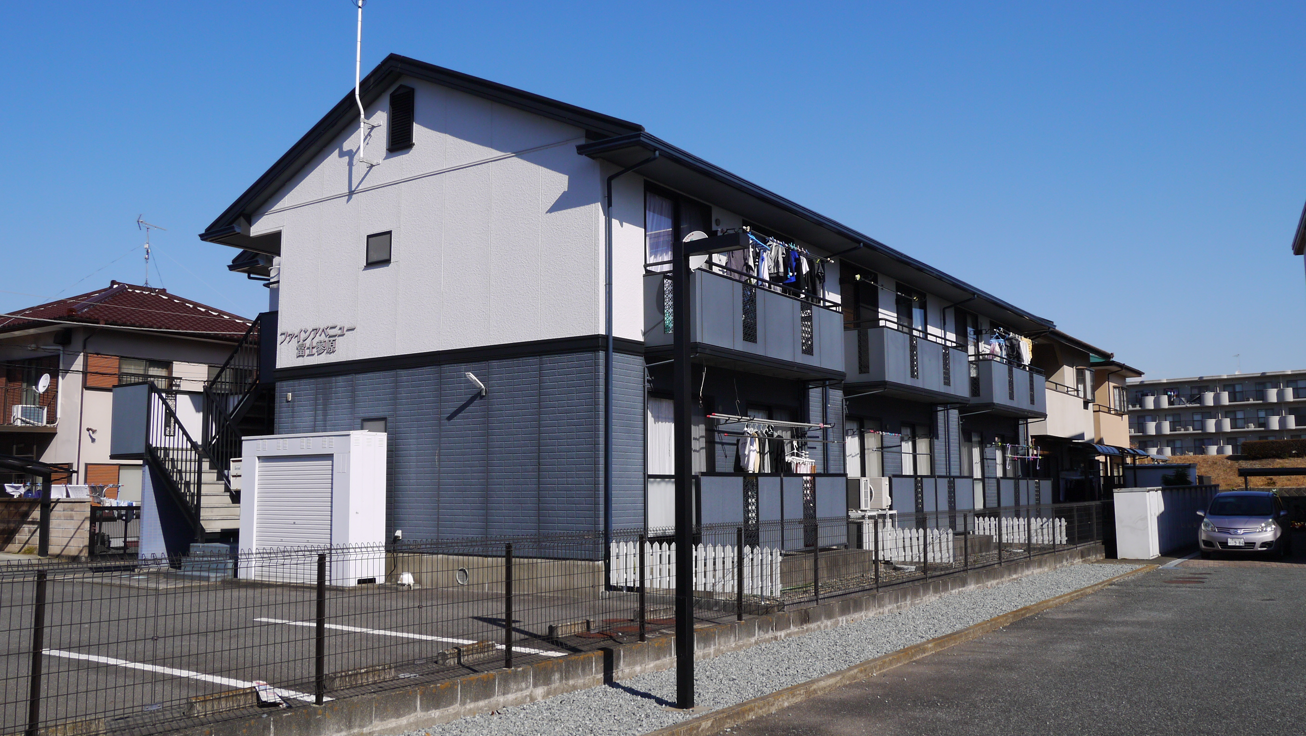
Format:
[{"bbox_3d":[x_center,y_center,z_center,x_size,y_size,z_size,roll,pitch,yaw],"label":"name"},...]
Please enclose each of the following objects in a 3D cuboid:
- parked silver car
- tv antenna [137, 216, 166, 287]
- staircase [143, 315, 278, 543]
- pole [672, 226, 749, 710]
[{"bbox_3d":[13.944,3.672,24.886,1.720,1.535,4.050,-5,-8,34],"label":"parked silver car"},{"bbox_3d":[-14.557,-3.312,30.590,0.500,2.028,1.100,-2,-7,19],"label":"tv antenna"},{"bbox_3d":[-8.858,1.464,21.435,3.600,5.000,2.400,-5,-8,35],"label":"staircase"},{"bbox_3d":[0.505,0.858,8.898,0.670,3.970,0.150,-5,-8,35],"label":"pole"}]

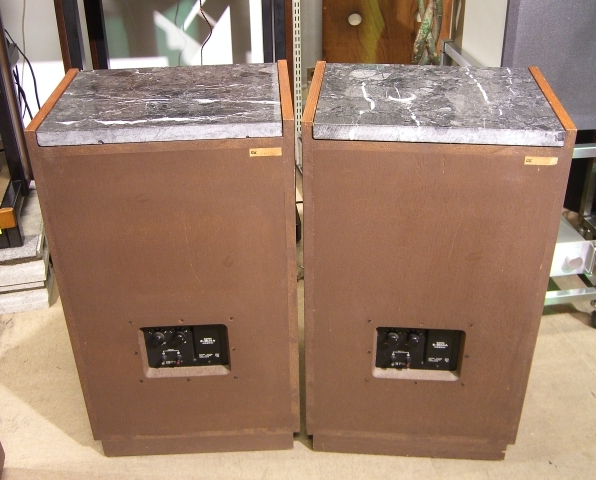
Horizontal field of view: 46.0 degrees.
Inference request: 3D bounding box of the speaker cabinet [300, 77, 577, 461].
[{"bbox_3d":[0.271,0.063,1.612,0.480,0.834,0.362,2,31,5],"label":"speaker cabinet"}]

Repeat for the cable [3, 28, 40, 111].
[{"bbox_3d":[-0.947,-0.587,2.420,0.080,0.280,0.080,-1,31,0],"label":"cable"}]

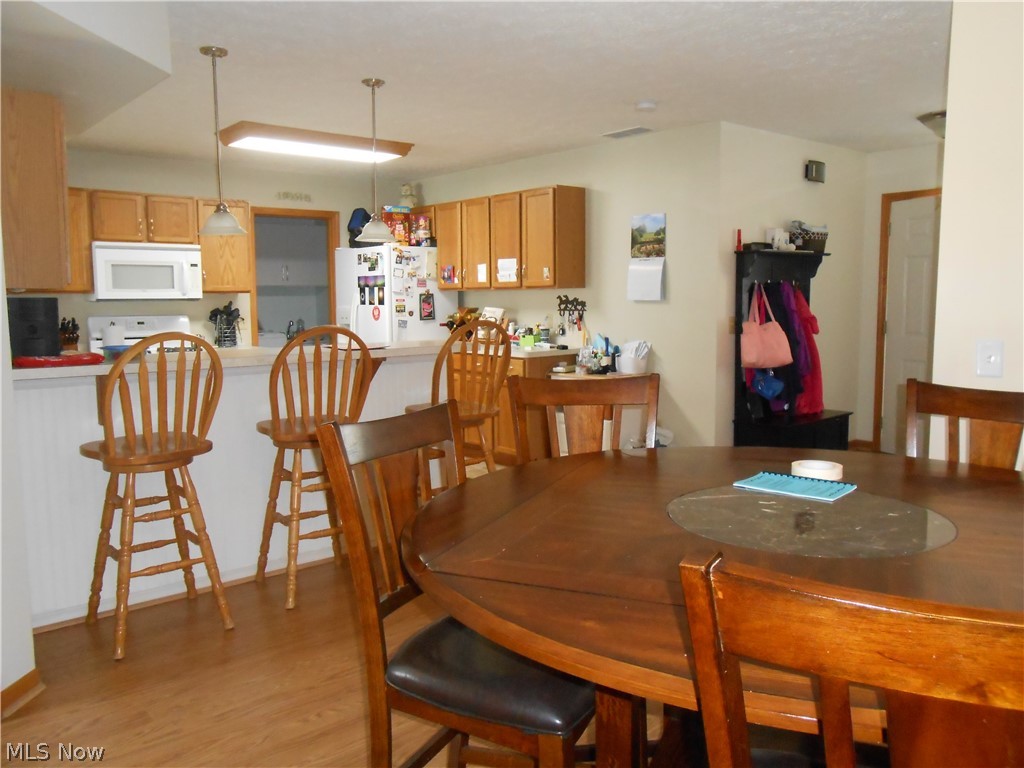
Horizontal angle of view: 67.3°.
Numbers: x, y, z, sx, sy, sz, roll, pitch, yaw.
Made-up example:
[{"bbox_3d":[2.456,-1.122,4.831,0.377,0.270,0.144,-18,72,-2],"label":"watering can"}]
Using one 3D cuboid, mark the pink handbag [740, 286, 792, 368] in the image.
[{"bbox_3d":[1.725,-0.397,5.181,0.405,0.550,0.150,-6,9,-40],"label":"pink handbag"}]

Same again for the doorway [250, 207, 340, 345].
[{"bbox_3d":[-1.971,-0.535,7.106,0.851,2.092,0.130,-6,8,-39],"label":"doorway"}]

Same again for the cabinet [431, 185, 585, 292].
[{"bbox_3d":[-0.053,-1.156,6.374,0.325,0.757,1.570,-6,9,-40],"label":"cabinet"}]

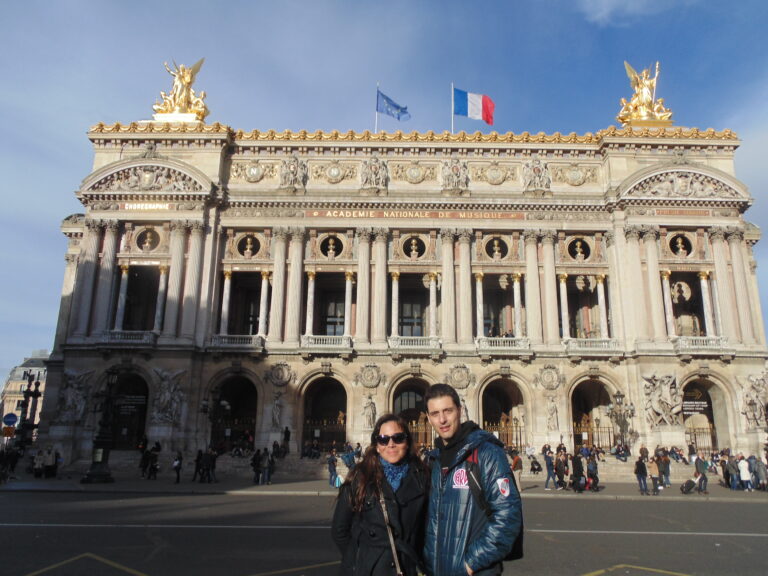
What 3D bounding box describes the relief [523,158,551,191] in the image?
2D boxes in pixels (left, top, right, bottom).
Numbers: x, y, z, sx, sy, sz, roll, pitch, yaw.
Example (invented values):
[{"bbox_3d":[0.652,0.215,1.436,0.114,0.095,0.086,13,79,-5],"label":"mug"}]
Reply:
[{"bbox_3d":[14.128,-10.482,55.564,2.450,3.300,0.800,1,-15,0],"label":"relief"}]

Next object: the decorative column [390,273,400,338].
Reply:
[{"bbox_3d":[1.001,1.369,51.017,0.700,5.583,0.700,1,-14,0],"label":"decorative column"}]

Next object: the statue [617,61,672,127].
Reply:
[{"bbox_3d":[25.743,-19.189,59.093,5.000,7.343,3.500,1,-14,1],"label":"statue"}]

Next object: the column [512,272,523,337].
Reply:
[{"bbox_3d":[11.393,1.433,51.031,0.700,5.627,0.700,1,-14,0],"label":"column"}]

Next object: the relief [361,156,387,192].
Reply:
[{"bbox_3d":[-0.867,-10.595,55.546,2.500,3.300,0.800,1,-15,0],"label":"relief"}]

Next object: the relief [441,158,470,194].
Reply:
[{"bbox_3d":[6.667,-10.258,55.278,2.679,3.704,0.900,1,-15,1],"label":"relief"}]

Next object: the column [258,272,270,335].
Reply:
[{"bbox_3d":[-10.379,1.328,52.040,0.740,5.834,0.740,1,-14,1],"label":"column"}]

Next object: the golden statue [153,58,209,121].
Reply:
[{"bbox_3d":[-20.369,-19.571,60.339,4.900,7.700,3.600,1,-15,0],"label":"golden statue"}]

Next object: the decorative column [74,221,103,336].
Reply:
[{"bbox_3d":[-24.707,-0.951,49.774,1.220,10.067,1.220,1,-14,0],"label":"decorative column"}]

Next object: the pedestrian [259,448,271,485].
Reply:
[{"bbox_3d":[-5.756,8.601,28.949,0.550,1.724,0.380,1,-15,1],"label":"pedestrian"}]

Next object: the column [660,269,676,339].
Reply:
[{"bbox_3d":[23.509,1.318,49.401,0.700,5.539,0.700,1,-14,0],"label":"column"}]

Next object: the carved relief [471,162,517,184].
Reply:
[{"bbox_3d":[10.098,-10.401,54.730,3.900,2.230,0.400,1,-14,1],"label":"carved relief"}]

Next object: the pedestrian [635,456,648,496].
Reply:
[{"bbox_3d":[12.255,8.935,28.492,0.580,1.747,0.400,-5,-15,20],"label":"pedestrian"}]

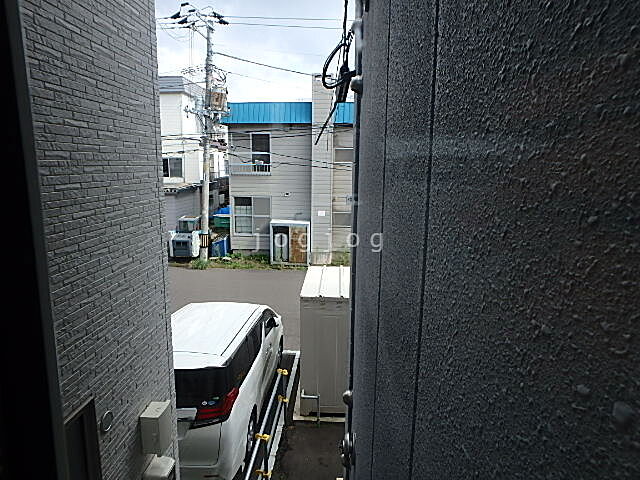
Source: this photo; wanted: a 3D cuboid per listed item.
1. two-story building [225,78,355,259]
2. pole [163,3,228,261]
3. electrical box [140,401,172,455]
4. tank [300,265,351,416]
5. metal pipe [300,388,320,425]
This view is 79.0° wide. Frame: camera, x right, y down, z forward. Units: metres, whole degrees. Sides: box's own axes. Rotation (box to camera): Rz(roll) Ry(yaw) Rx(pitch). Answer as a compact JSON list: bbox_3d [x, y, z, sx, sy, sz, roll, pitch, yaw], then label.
[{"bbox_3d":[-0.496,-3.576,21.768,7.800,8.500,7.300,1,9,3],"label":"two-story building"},{"bbox_3d":[-5.151,-4.354,17.119,2.464,10.763,1.300,1,10,4],"label":"pole"},{"bbox_3d":[-1.145,1.327,2.733,0.132,0.288,0.170,1,10,4],"label":"electrical box"},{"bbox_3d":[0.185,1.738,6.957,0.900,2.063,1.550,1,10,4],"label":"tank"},{"bbox_3d":[-0.140,2.658,6.205,0.314,0.606,0.070,1,10,4],"label":"metal pipe"}]

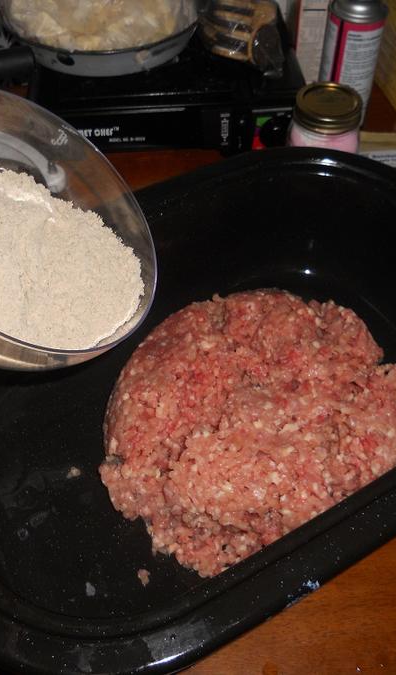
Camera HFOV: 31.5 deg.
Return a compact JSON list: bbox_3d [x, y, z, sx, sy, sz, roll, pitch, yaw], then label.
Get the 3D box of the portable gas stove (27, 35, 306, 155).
[{"bbox_3d":[-0.044,-0.367,0.948,0.335,0.100,0.270,-3,50,-3],"label":"portable gas stove"}]

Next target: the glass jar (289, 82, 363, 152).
[{"bbox_3d":[0.142,-0.215,0.805,0.080,0.128,0.080,0,50,0],"label":"glass jar"}]

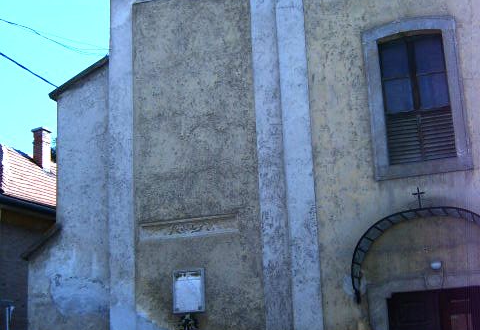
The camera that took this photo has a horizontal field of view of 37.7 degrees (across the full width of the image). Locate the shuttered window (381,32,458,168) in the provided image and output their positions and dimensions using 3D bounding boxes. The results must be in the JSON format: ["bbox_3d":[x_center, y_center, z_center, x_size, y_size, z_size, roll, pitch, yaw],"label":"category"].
[{"bbox_3d":[3.145,-1.236,12.555,1.160,2.400,0.160,-6,-14,16],"label":"shuttered window"}]

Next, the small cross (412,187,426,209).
[{"bbox_3d":[2.923,0.544,11.447,0.210,0.360,0.040,-6,-14,16],"label":"small cross"}]

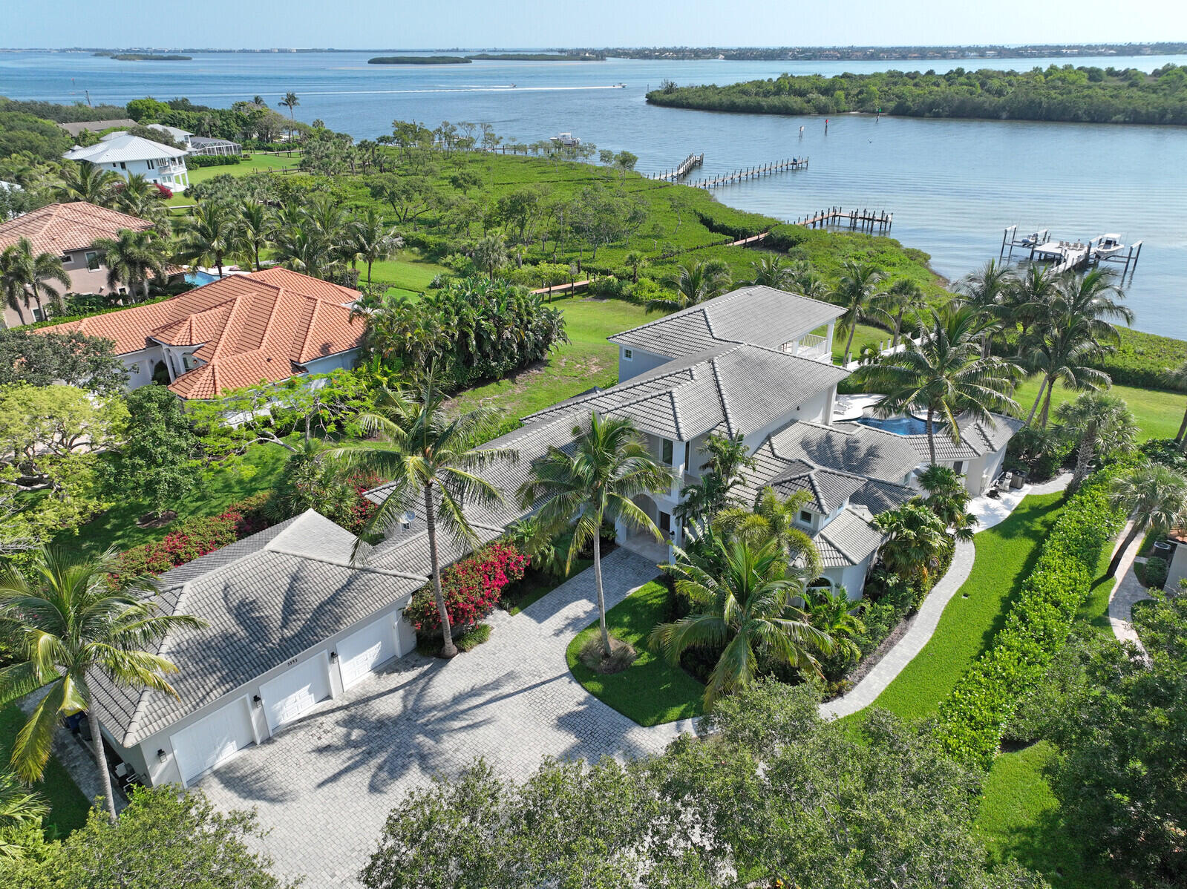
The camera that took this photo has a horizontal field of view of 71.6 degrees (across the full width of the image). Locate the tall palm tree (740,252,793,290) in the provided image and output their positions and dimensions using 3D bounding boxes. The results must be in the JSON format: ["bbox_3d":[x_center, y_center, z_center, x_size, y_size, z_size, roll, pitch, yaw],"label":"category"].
[{"bbox_3d":[16.547,-15.092,78.326,5.400,6.500,5.400,0,26,0],"label":"tall palm tree"}]

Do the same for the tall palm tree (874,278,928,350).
[{"bbox_3d":[26.229,-11.248,70.878,4.750,6.350,4.750,9,27,19],"label":"tall palm tree"}]

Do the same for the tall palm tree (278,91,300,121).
[{"bbox_3d":[-84.736,-91.585,230.720,5.940,13.800,5.940,-9,27,-17],"label":"tall palm tree"}]

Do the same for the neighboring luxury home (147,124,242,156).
[{"bbox_3d":[-97.444,-70.693,192.162,25.000,8.300,15.000,-20,32,-35],"label":"neighboring luxury home"}]

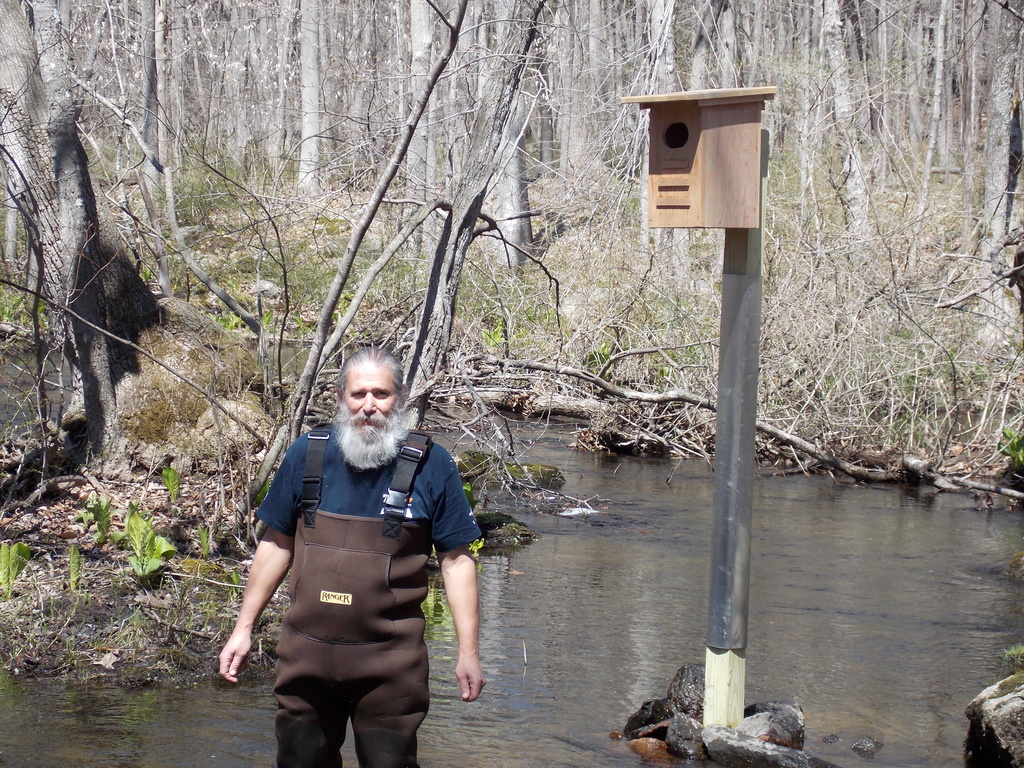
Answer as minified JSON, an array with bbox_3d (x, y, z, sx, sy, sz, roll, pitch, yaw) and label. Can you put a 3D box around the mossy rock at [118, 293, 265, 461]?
[{"bbox_3d":[-1.865,-0.009,14.800,0.900,0.950,0.800,1,3,0],"label":"mossy rock"}]

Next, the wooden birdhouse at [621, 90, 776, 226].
[{"bbox_3d":[0.563,-0.683,7.641,0.236,0.428,0.464,3,4,40],"label":"wooden birdhouse"}]

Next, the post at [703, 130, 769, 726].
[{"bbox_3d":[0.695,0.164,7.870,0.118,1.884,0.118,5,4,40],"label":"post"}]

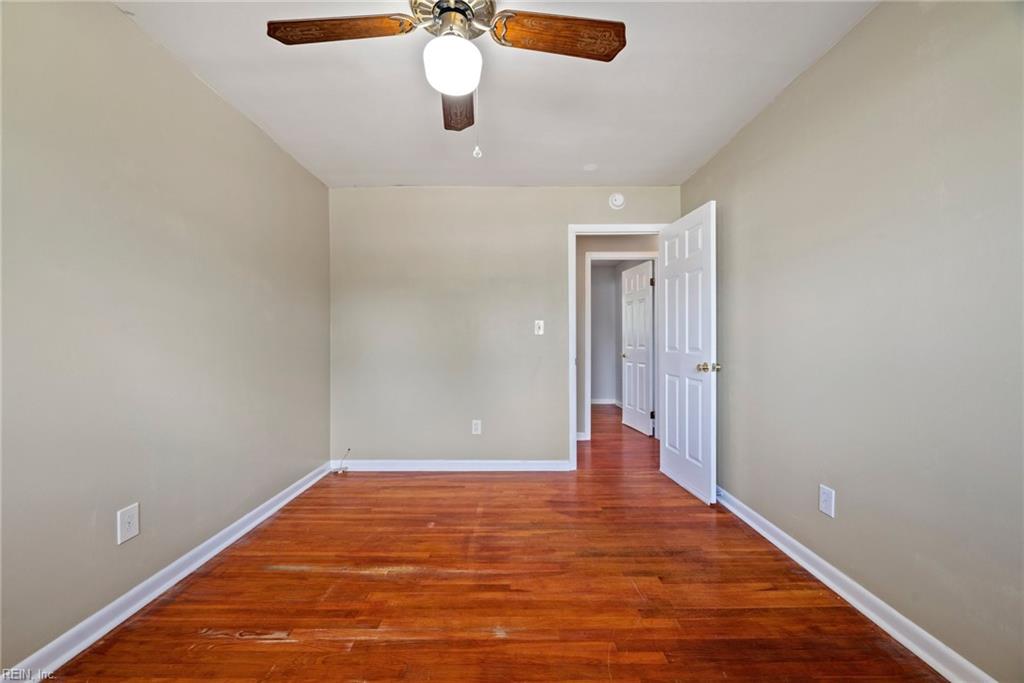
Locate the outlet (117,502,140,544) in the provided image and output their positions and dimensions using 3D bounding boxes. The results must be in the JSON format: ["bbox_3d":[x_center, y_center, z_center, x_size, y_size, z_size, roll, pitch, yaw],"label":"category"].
[{"bbox_3d":[-1.544,0.733,1.605,0.009,0.124,0.080,0,0,0],"label":"outlet"}]

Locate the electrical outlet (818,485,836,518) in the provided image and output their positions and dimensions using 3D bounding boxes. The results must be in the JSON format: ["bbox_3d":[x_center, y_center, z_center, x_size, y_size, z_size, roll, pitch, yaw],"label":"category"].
[{"bbox_3d":[1.439,0.727,1.815,0.009,0.122,0.079,0,0,0],"label":"electrical outlet"}]

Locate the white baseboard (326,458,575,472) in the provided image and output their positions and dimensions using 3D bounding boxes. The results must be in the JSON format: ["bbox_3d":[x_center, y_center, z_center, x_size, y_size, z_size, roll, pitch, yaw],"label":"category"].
[{"bbox_3d":[-0.529,1.063,3.400,2.050,0.100,0.018,0,0,0],"label":"white baseboard"}]

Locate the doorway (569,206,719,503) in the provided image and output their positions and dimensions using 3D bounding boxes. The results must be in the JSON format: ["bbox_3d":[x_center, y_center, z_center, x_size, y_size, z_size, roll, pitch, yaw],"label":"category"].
[{"bbox_3d":[0.935,0.065,3.080,0.900,2.090,0.780,0,0,0],"label":"doorway"}]

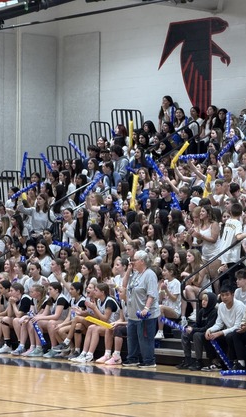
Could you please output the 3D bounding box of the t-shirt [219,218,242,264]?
[{"bbox_3d":[1.600,0.496,23.800,0.300,0.680,0.440,2,-2,-43],"label":"t-shirt"}]

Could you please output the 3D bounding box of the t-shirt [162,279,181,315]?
[{"bbox_3d":[0.716,1.306,23.700,0.280,0.540,0.400,1,-2,-32],"label":"t-shirt"}]

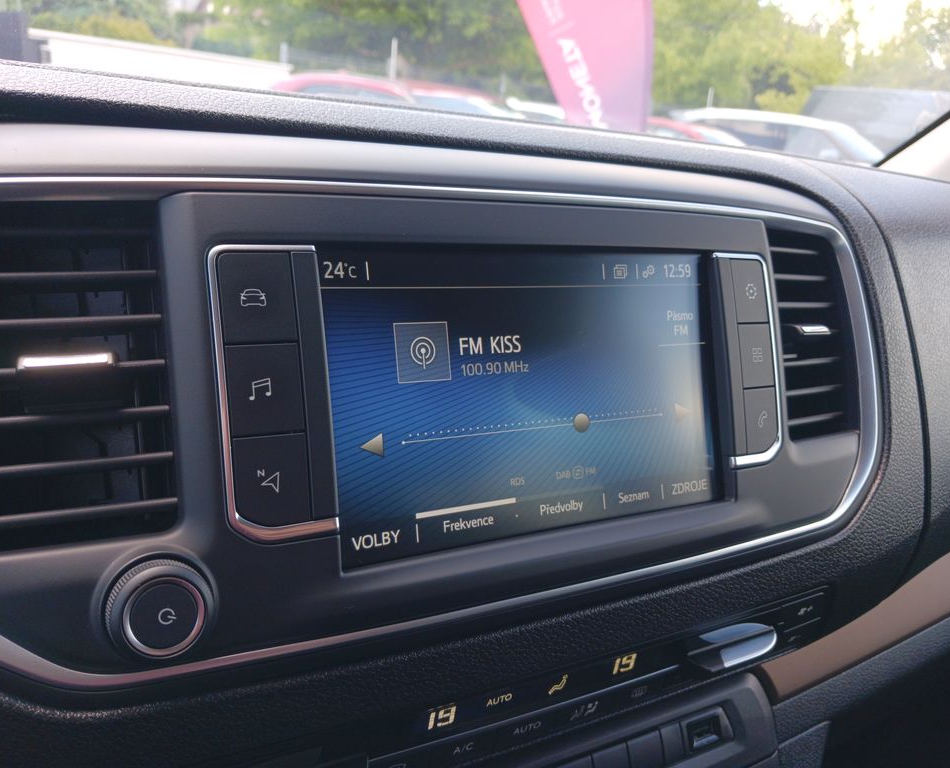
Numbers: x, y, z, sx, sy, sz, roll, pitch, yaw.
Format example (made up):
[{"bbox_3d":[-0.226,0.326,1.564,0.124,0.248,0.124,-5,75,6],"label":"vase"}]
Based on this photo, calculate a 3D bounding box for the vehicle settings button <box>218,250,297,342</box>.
[{"bbox_3d":[-0.059,-0.023,0.215,0.020,0.024,0.005,-4,-1,-29],"label":"vehicle settings button"}]

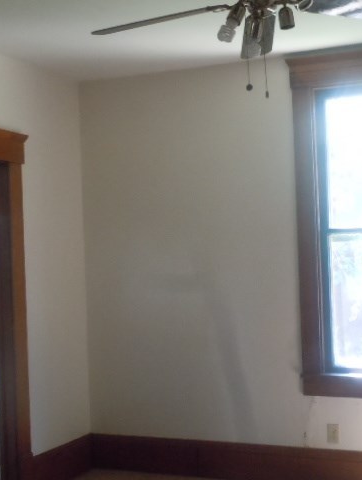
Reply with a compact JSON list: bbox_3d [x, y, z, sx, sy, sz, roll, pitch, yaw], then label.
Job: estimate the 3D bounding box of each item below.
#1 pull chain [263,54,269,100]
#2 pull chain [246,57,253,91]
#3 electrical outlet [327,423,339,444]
[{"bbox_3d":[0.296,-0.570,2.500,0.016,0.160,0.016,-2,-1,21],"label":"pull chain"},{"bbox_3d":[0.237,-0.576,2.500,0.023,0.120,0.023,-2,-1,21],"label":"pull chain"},{"bbox_3d":[0.919,1.170,4.345,0.071,0.115,0.008,-2,-1,21],"label":"electrical outlet"}]

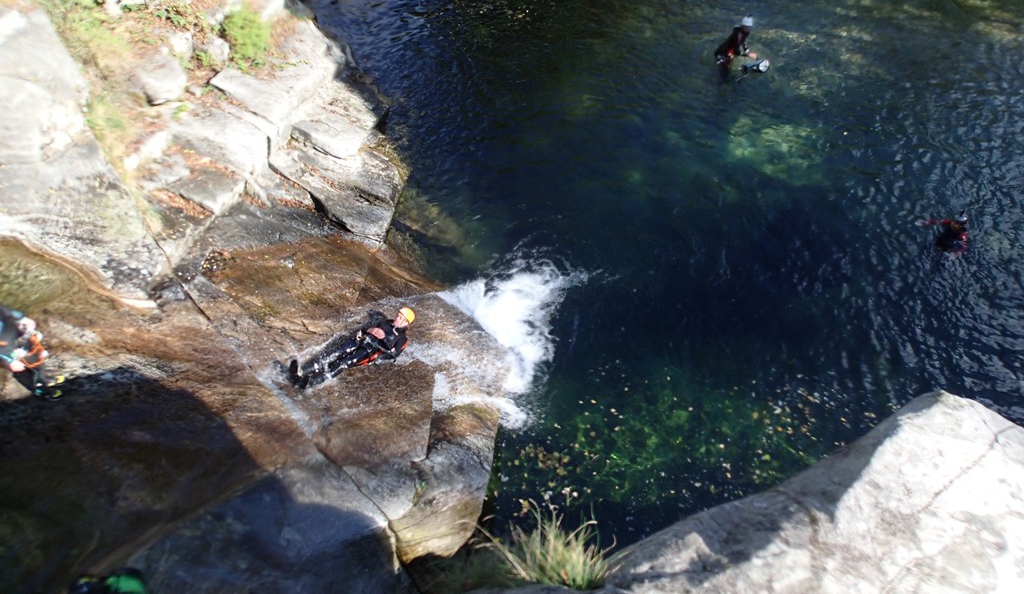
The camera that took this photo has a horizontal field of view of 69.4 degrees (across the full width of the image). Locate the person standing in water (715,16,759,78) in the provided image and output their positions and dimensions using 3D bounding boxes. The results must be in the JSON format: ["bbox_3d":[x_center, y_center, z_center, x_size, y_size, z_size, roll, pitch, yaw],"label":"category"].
[{"bbox_3d":[3.899,-4.300,12.900,0.700,1.250,0.550,12,52,9],"label":"person standing in water"}]

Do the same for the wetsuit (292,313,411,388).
[{"bbox_3d":[-1.958,0.637,8.800,1.500,0.400,0.620,-30,56,-35],"label":"wetsuit"}]

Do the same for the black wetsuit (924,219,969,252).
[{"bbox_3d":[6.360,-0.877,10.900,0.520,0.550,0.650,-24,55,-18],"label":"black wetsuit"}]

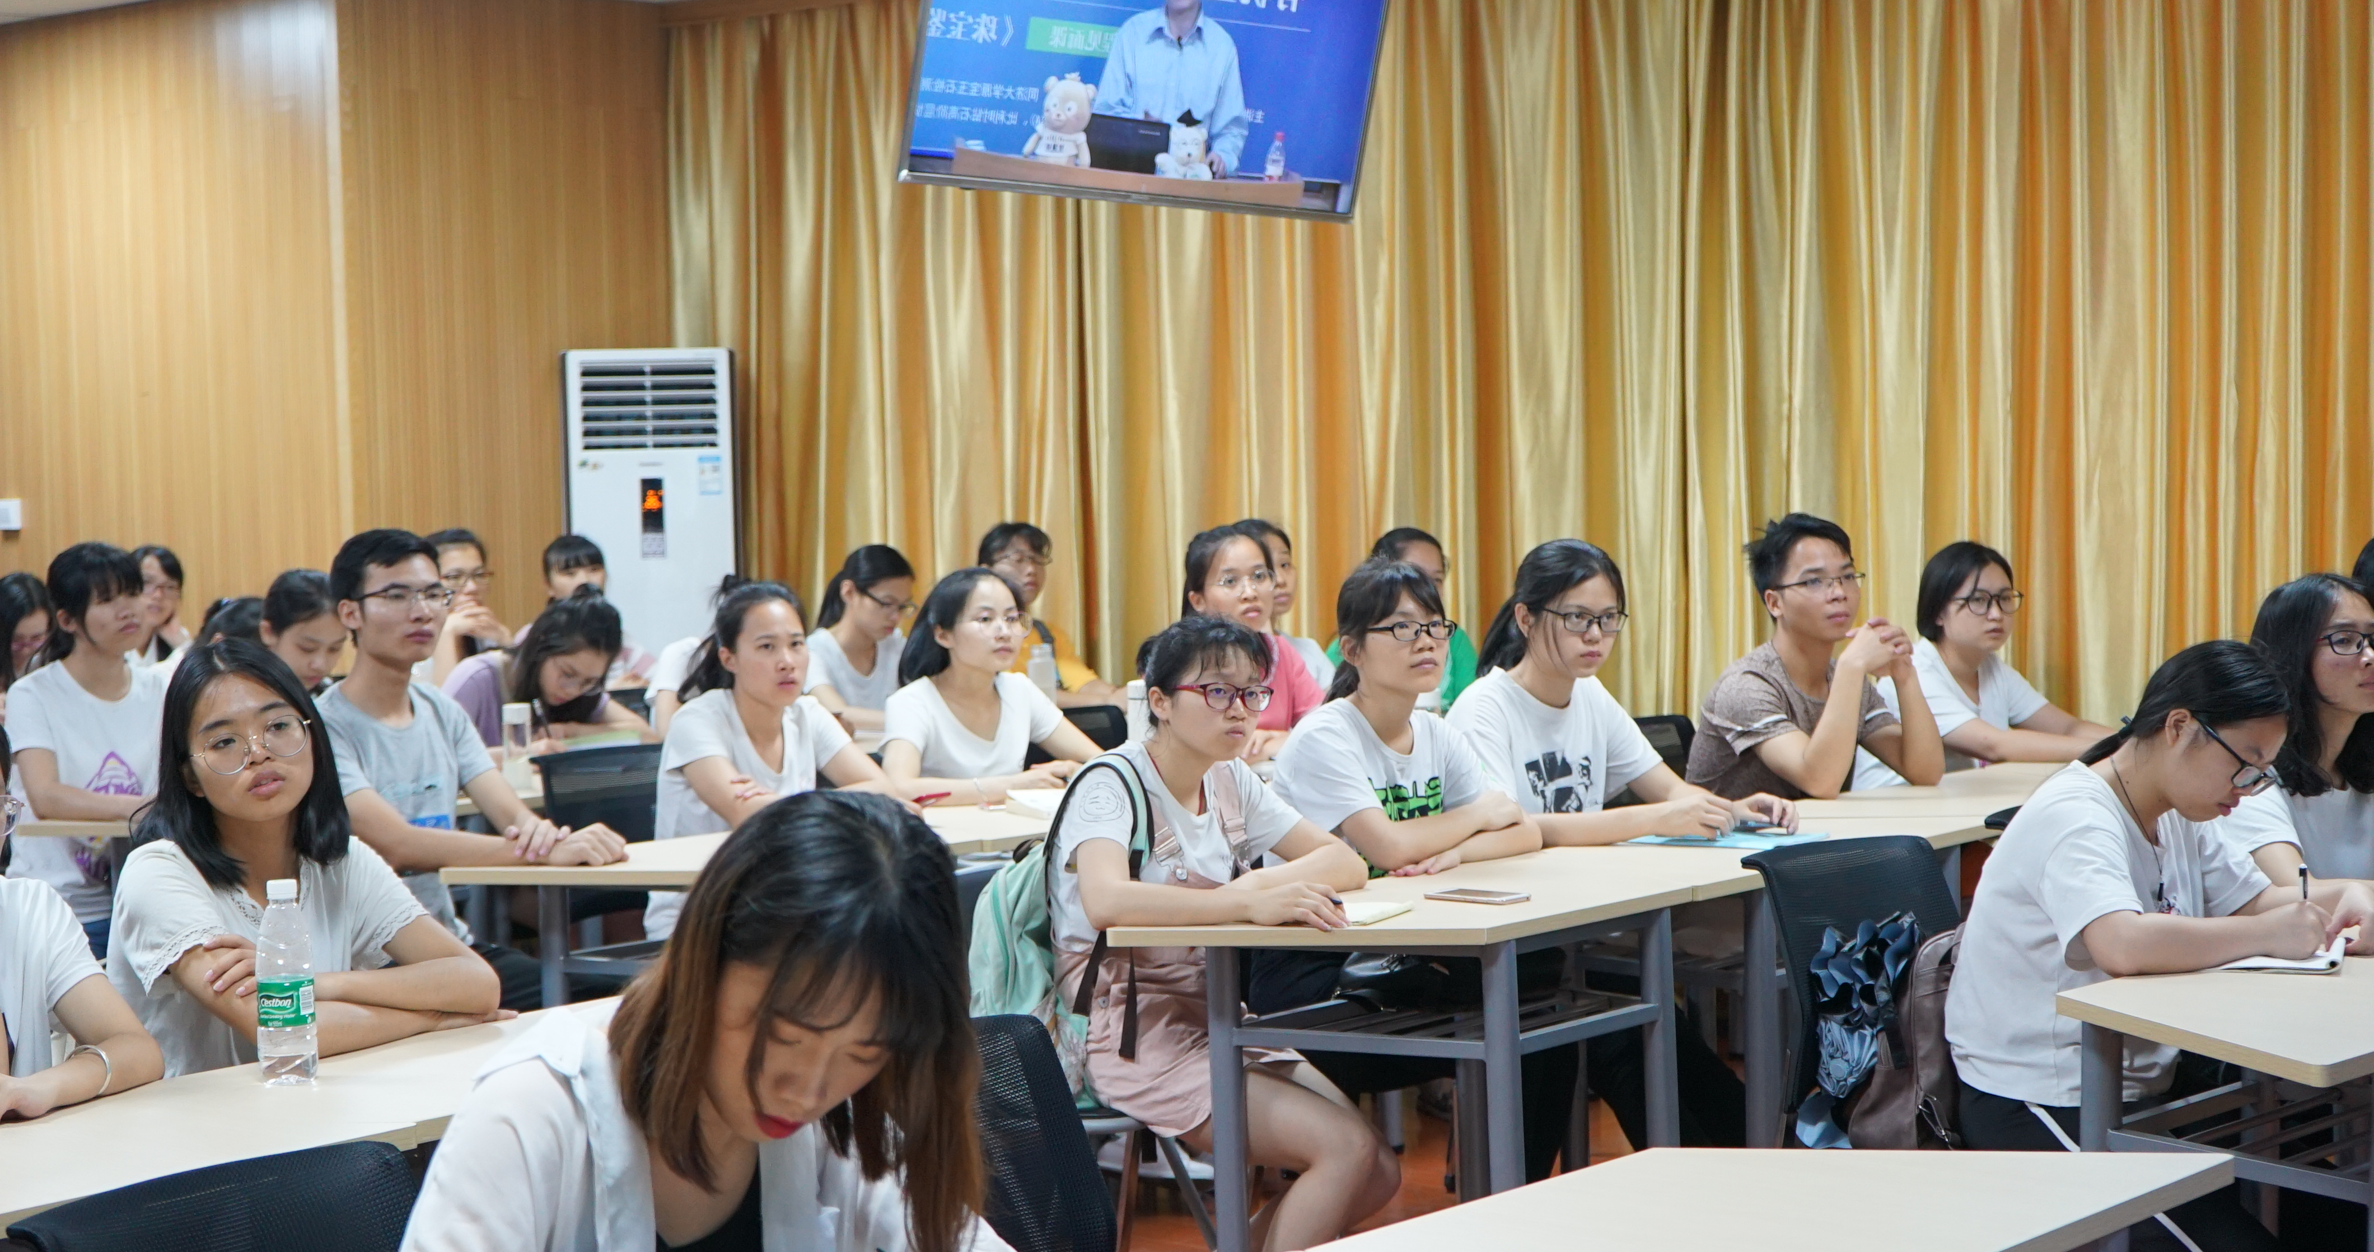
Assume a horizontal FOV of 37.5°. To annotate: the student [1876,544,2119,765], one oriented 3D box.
[{"bbox_3d":[1.850,0.435,7.929,0.480,1.230,0.760,-4,4,-44],"label":"student"}]

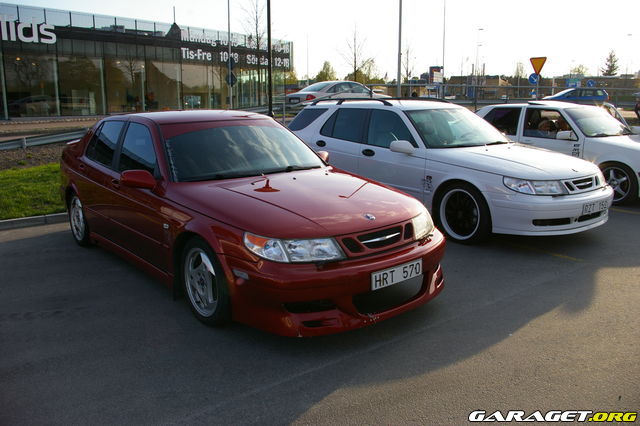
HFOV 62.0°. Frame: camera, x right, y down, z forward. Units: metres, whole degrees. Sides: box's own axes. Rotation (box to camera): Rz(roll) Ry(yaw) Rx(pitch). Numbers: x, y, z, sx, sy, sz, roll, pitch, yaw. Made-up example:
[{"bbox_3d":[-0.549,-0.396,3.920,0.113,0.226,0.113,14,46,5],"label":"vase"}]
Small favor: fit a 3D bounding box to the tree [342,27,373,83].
[{"bbox_3d":[2.430,-9.600,35.600,2.100,5.700,2.100,-1,13,0],"label":"tree"}]

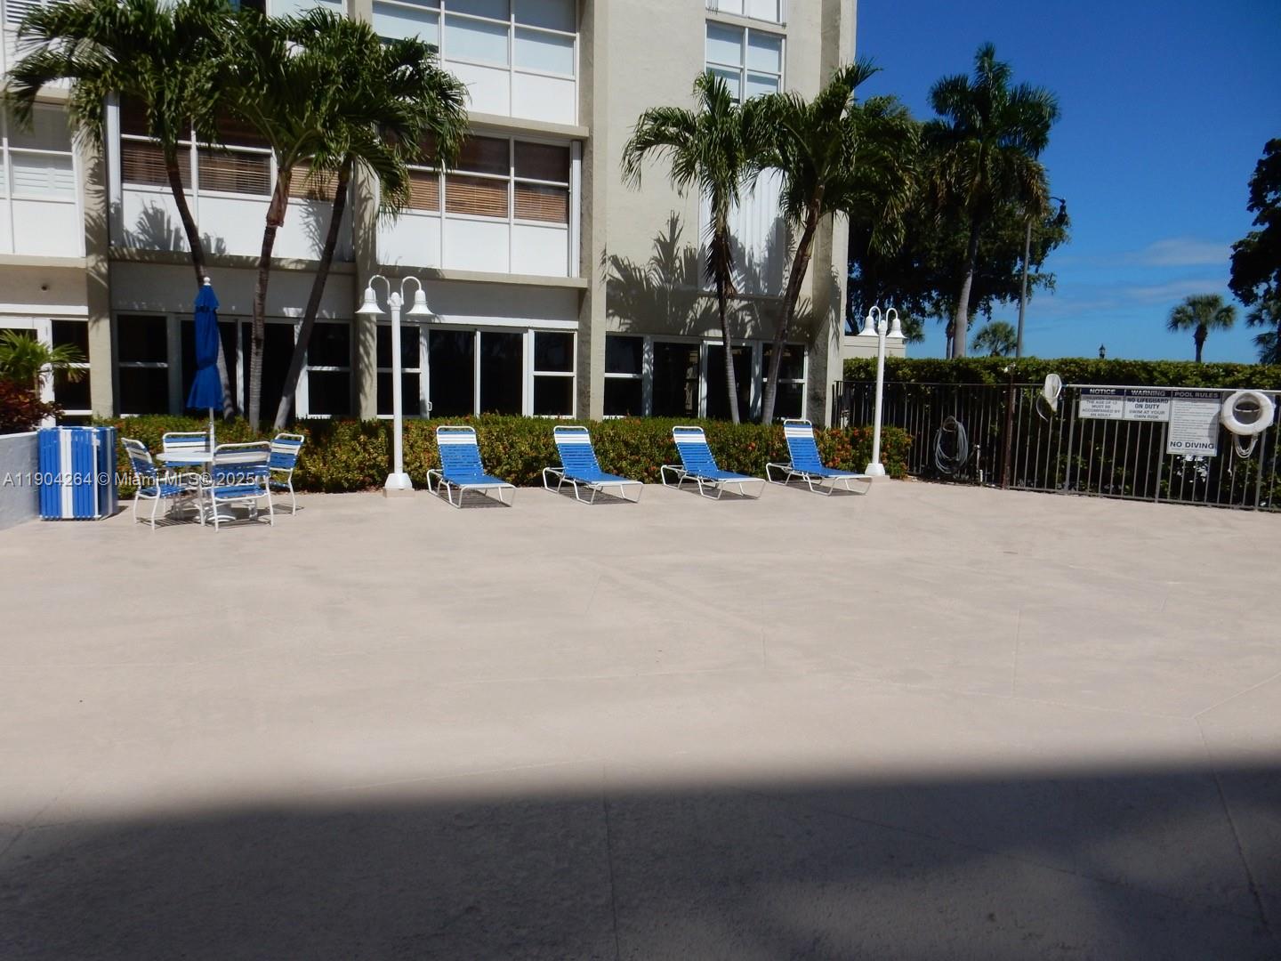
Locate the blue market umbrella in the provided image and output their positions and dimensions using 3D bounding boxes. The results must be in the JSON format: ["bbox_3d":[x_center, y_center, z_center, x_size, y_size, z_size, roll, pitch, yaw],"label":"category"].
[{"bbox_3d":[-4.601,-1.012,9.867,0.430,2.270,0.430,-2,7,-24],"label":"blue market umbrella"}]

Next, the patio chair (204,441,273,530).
[{"bbox_3d":[-4.192,0.036,9.575,0.580,0.870,0.610,-4,8,-42],"label":"patio chair"}]

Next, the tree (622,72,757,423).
[{"bbox_3d":[0.896,-3.510,15.782,2.400,6.650,2.300,1,7,0],"label":"tree"}]

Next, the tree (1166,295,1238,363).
[{"bbox_3d":[24.851,-5.293,41.308,2.750,5.990,2.750,1,6,0],"label":"tree"}]

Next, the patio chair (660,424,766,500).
[{"bbox_3d":[1.000,-0.278,13.178,0.640,0.900,1.910,-2,7,-24],"label":"patio chair"}]

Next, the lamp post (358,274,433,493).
[{"bbox_3d":[-3.260,-1.264,12.311,1.020,2.850,0.420,-2,7,-24],"label":"lamp post"}]

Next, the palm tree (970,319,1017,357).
[{"bbox_3d":[19.942,-6.588,52.000,3.000,5.200,3.000,-2,7,-24],"label":"palm tree"}]

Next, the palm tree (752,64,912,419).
[{"bbox_3d":[3.291,-3.744,16.571,2.909,7.220,2.800,1,6,0],"label":"palm tree"}]

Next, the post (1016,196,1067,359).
[{"bbox_3d":[14.435,-5.929,33.437,1.400,8.500,0.400,1,6,0],"label":"post"}]

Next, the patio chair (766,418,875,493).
[{"bbox_3d":[2.638,-0.372,13.880,0.640,1.000,1.890,-2,7,-24],"label":"patio chair"}]

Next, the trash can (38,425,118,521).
[{"bbox_3d":[-6.113,-0.085,10.069,0.580,0.950,0.570,0,6,-12],"label":"trash can"}]

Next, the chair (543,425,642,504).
[{"bbox_3d":[-0.656,-0.244,12.553,0.640,0.900,1.970,-2,7,-24],"label":"chair"}]

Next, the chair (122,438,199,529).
[{"bbox_3d":[-4.924,0.015,9.502,0.620,0.900,0.560,-5,9,-44],"label":"chair"}]

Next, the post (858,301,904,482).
[{"bbox_3d":[4.007,-1.468,15.347,1.000,2.870,0.370,-3,7,-32],"label":"post"}]

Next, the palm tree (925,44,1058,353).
[{"bbox_3d":[10.351,-7.130,28.108,3.808,11.836,3.808,1,6,0],"label":"palm tree"}]

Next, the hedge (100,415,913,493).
[{"bbox_3d":[-1.186,-0.445,14.128,12.277,1.000,1.050,-1,6,-22],"label":"hedge"}]

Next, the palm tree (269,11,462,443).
[{"bbox_3d":[-4.051,-3.363,13.543,2.850,6.600,2.700,-2,7,-24],"label":"palm tree"}]

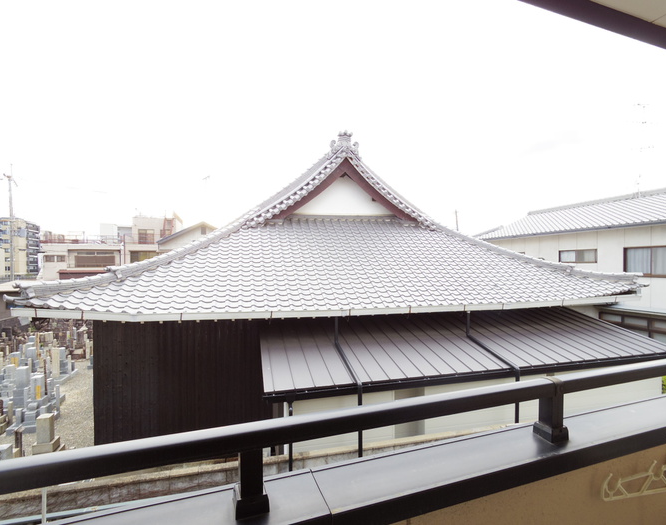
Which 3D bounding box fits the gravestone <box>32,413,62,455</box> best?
[{"bbox_3d":[-6.925,4.117,8.307,0.411,0.801,0.332,0,1,-15],"label":"gravestone"}]

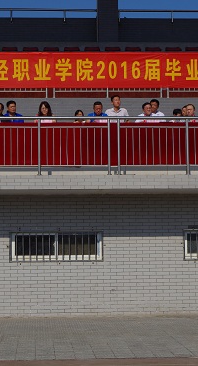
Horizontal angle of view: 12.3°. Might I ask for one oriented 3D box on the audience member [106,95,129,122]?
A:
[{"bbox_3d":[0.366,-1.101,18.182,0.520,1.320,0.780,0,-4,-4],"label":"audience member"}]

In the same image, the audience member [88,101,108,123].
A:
[{"bbox_3d":[-0.008,-0.980,18.079,0.520,1.259,0.720,0,-3,-4],"label":"audience member"}]

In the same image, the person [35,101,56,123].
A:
[{"bbox_3d":[-1.057,-1.021,18.321,0.480,1.226,0.720,0,-3,-7],"label":"person"}]

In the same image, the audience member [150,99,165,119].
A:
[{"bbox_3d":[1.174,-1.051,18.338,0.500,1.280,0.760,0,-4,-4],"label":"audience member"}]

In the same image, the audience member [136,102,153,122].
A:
[{"bbox_3d":[0.947,-0.915,17.473,0.500,1.270,0.760,0,-4,-4],"label":"audience member"}]

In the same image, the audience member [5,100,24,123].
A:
[{"bbox_3d":[-1.745,-1.067,18.913,0.520,1.262,0.740,0,-3,-4],"label":"audience member"}]

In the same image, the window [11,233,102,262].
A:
[{"bbox_3d":[-0.783,1.191,17.169,1.739,0.566,0.100,0,-3,-4],"label":"window"}]

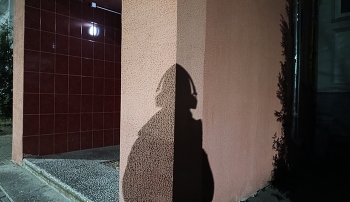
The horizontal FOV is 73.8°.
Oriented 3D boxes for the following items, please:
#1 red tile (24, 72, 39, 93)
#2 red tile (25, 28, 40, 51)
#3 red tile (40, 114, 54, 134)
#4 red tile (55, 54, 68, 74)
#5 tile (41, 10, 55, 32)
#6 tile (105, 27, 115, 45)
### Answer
[{"bbox_3d":[-2.012,-0.257,3.266,0.010,0.300,0.200,2,1,43],"label":"red tile"},{"bbox_3d":[-2.008,-0.857,3.277,0.200,0.300,0.010,0,1,-45],"label":"red tile"},{"bbox_3d":[-1.888,0.347,3.433,0.200,0.300,0.010,0,1,-45],"label":"red tile"},{"bbox_3d":[-1.736,-0.557,3.574,0.012,0.300,0.200,1,0,44],"label":"red tile"},{"bbox_3d":[-1.858,-1.161,3.403,0.010,0.300,0.200,2,1,43],"label":"tile"},{"bbox_3d":[-1.165,-1.158,4.152,0.010,0.300,0.200,1,0,44],"label":"tile"}]

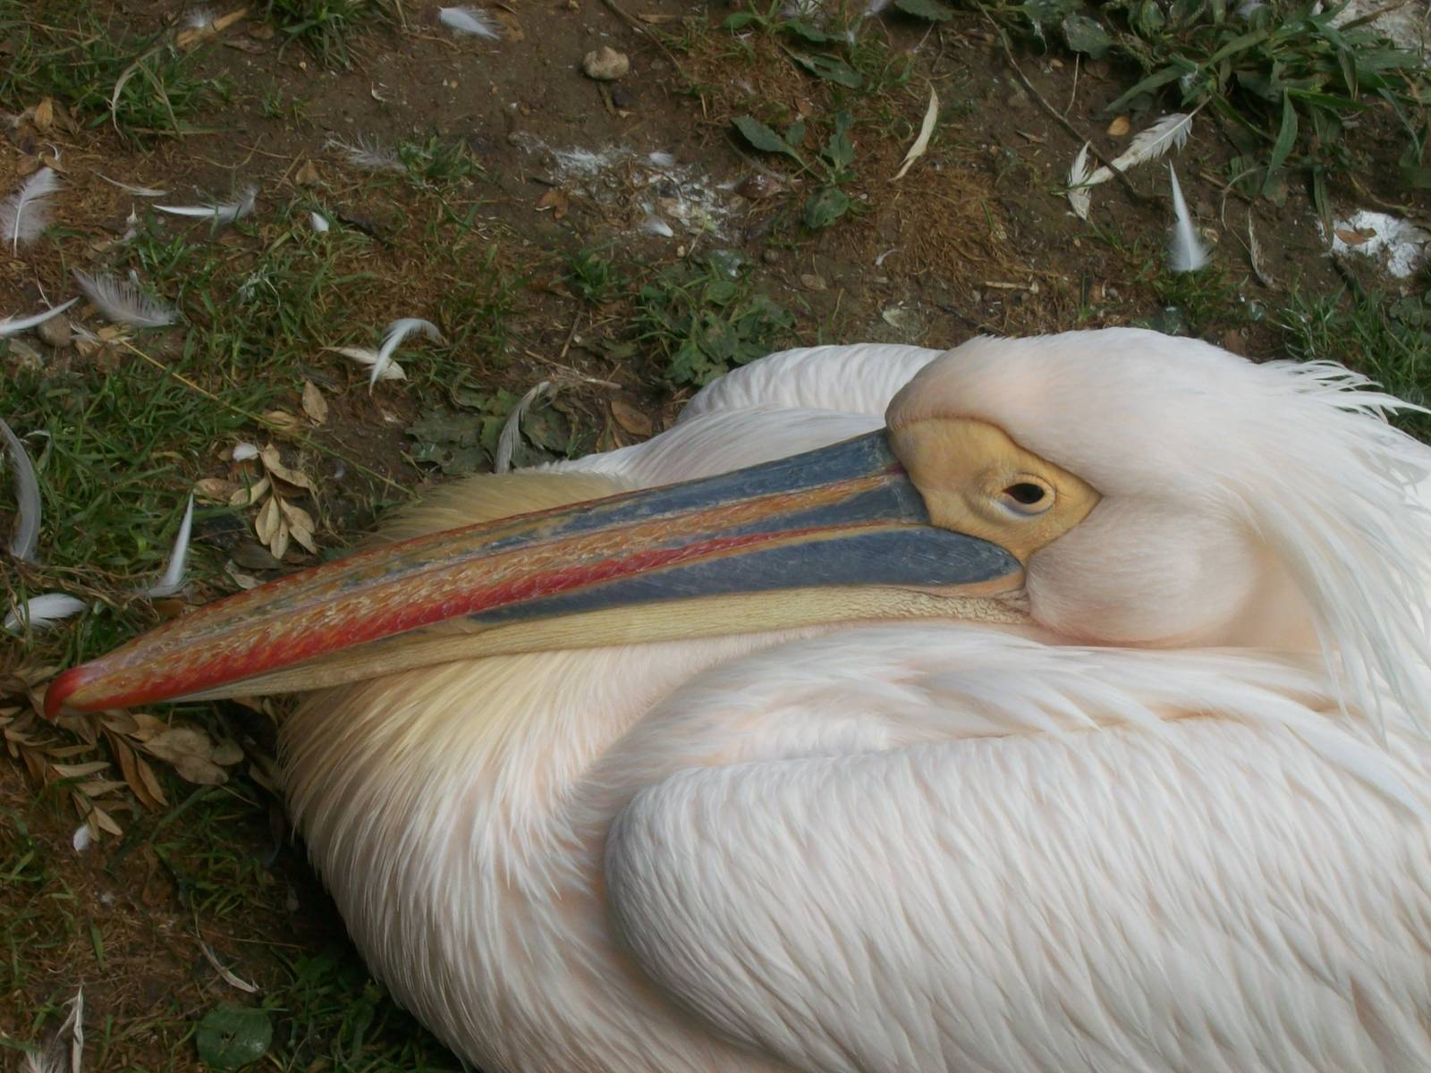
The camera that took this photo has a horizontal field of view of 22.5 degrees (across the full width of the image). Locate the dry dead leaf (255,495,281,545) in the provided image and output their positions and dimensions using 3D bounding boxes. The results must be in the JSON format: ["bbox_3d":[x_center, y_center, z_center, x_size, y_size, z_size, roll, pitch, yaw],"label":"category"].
[{"bbox_3d":[-0.217,-0.008,1.748,0.012,0.008,0.030,3,54,2],"label":"dry dead leaf"}]

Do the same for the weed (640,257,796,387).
[{"bbox_3d":[0.001,-0.111,1.818,0.080,0.035,0.078,0,54,0],"label":"weed"}]

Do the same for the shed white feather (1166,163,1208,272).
[{"bbox_3d":[0.236,-0.163,1.825,0.018,0.013,0.073,-1,52,0],"label":"shed white feather"}]

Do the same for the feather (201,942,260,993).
[{"bbox_3d":[-0.221,0.196,1.625,0.039,0.010,0.007,33,57,24],"label":"feather"}]

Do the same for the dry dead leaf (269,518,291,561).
[{"bbox_3d":[-0.211,0.000,1.745,0.008,0.008,0.027,0,54,0],"label":"dry dead leaf"}]

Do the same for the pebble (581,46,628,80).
[{"bbox_3d":[-0.058,-0.248,1.897,0.025,0.017,0.021,0,52,0],"label":"pebble"}]

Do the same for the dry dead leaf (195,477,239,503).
[{"bbox_3d":[-0.239,-0.022,1.723,0.023,0.006,0.010,15,54,12],"label":"dry dead leaf"}]

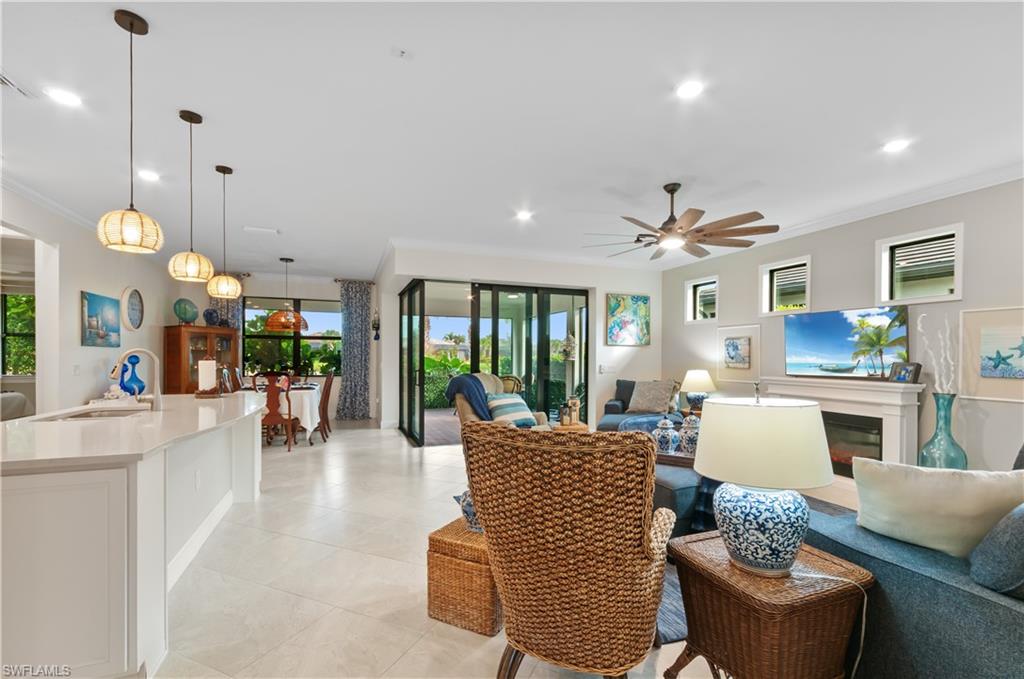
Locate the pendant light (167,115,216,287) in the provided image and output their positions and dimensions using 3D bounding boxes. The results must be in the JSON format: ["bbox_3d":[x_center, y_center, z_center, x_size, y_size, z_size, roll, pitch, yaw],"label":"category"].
[{"bbox_3d":[-2.100,-0.932,2.790,0.240,1.070,0.240,1,-2,-23],"label":"pendant light"}]

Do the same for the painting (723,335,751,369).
[{"bbox_3d":[3.206,0.191,6.058,0.040,0.428,0.420,1,-1,-21],"label":"painting"}]

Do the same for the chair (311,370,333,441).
[{"bbox_3d":[-3.028,1.025,6.471,0.560,1.030,0.520,1,-1,-21],"label":"chair"}]

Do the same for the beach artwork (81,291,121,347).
[{"bbox_3d":[-5.131,-0.225,5.345,0.040,0.635,0.874,1,-1,-21],"label":"beach artwork"}]

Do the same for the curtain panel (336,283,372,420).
[{"bbox_3d":[-2.995,0.213,8.118,0.594,2.648,0.130,1,-2,-22],"label":"curtain panel"}]

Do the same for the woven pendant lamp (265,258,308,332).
[{"bbox_3d":[-3.706,-0.723,6.979,0.600,1.168,0.600,1,-2,-22],"label":"woven pendant lamp"}]

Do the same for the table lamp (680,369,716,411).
[{"bbox_3d":[2.591,0.709,5.919,0.440,0.541,0.440,1,-2,-22],"label":"table lamp"}]

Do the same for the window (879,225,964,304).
[{"bbox_3d":[3.918,-0.690,4.105,0.120,0.685,0.665,1,-2,-23],"label":"window"}]

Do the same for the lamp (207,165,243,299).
[{"bbox_3d":[-2.503,-0.921,3.708,0.303,1.127,0.303,1,-1,-21],"label":"lamp"}]

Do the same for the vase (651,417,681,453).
[{"bbox_3d":[1.276,0.793,3.530,0.215,0.310,0.215,1,-2,-23],"label":"vase"}]

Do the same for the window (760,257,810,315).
[{"bbox_3d":[3.414,-0.651,5.339,0.110,0.670,0.660,1,-2,-22],"label":"window"}]

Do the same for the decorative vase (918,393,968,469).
[{"bbox_3d":[3.791,0.954,3.737,0.310,0.955,0.310,1,-2,-22],"label":"decorative vase"}]

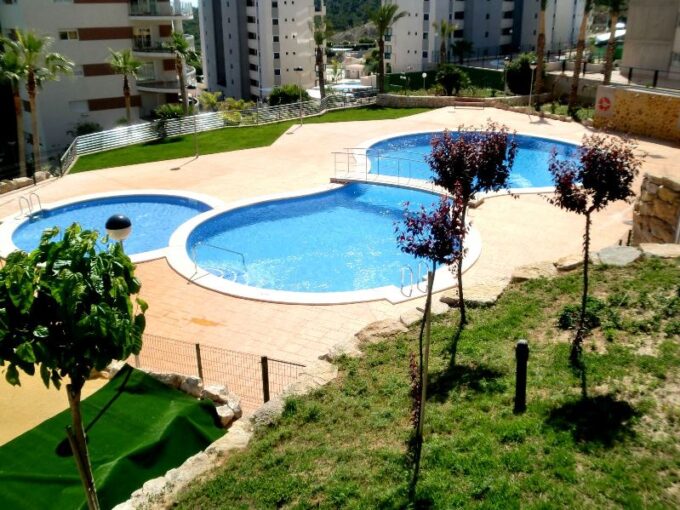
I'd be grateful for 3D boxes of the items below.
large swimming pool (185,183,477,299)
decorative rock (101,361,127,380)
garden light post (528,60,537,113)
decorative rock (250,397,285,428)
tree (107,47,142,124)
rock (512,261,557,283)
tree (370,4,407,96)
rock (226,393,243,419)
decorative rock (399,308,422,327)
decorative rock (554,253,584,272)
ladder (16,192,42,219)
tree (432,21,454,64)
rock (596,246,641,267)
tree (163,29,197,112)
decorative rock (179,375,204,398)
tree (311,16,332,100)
[{"bbox_3d":[-0.235,-0.700,20.383,8.477,0.500,10.274,0,21,0],"label":"large swimming pool"},{"bbox_3d":[-4.574,2.284,13.664,0.500,0.280,0.420,-7,22,-17],"label":"decorative rock"},{"bbox_3d":[12.129,-10.548,42.081,0.420,3.230,0.420,0,21,0],"label":"garden light post"},{"bbox_3d":[-1.155,2.510,10.644,0.526,0.360,0.480,-3,21,-7],"label":"decorative rock"},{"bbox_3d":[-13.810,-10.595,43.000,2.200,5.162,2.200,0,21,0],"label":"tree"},{"bbox_3d":[3.931,0.334,13.500,0.920,0.220,0.550,-7,22,-16],"label":"rock"},{"bbox_3d":[3.272,-14.238,46.500,2.600,6.143,2.600,-1,21,0],"label":"tree"},{"bbox_3d":[-1.872,2.670,11.850,0.270,0.280,0.360,7,22,18],"label":"rock"},{"bbox_3d":[1.379,1.205,12.880,0.412,0.270,0.420,2,21,6],"label":"decorative rock"},{"bbox_3d":[6.119,0.186,17.930,0.780,0.330,0.600,6,22,17],"label":"decorative rock"},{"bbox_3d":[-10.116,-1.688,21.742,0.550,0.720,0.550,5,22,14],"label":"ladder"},{"bbox_3d":[10.228,-20.922,66.000,2.200,4.150,2.200,0,21,0],"label":"tree"},{"bbox_3d":[5.901,0.032,14.100,0.900,0.240,0.550,-7,22,-16],"label":"rock"},{"bbox_3d":[-9.255,-10.452,39.000,2.000,5.165,2.000,-6,22,-12],"label":"tree"},{"bbox_3d":[-2.570,2.276,11.559,0.436,0.330,0.400,-6,22,-14],"label":"decorative rock"},{"bbox_3d":[-1.294,-13.216,45.500,1.700,5.847,1.700,-1,21,0],"label":"tree"}]

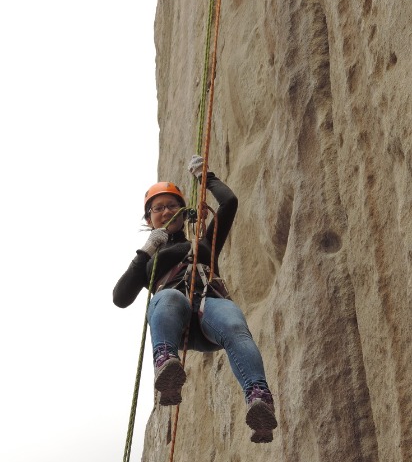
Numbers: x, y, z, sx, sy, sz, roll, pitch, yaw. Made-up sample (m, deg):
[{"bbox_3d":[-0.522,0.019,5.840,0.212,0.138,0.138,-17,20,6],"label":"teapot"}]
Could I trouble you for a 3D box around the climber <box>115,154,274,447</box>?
[{"bbox_3d":[-0.060,0.285,5.037,0.651,1.300,0.798,5,-24,-5],"label":"climber"}]

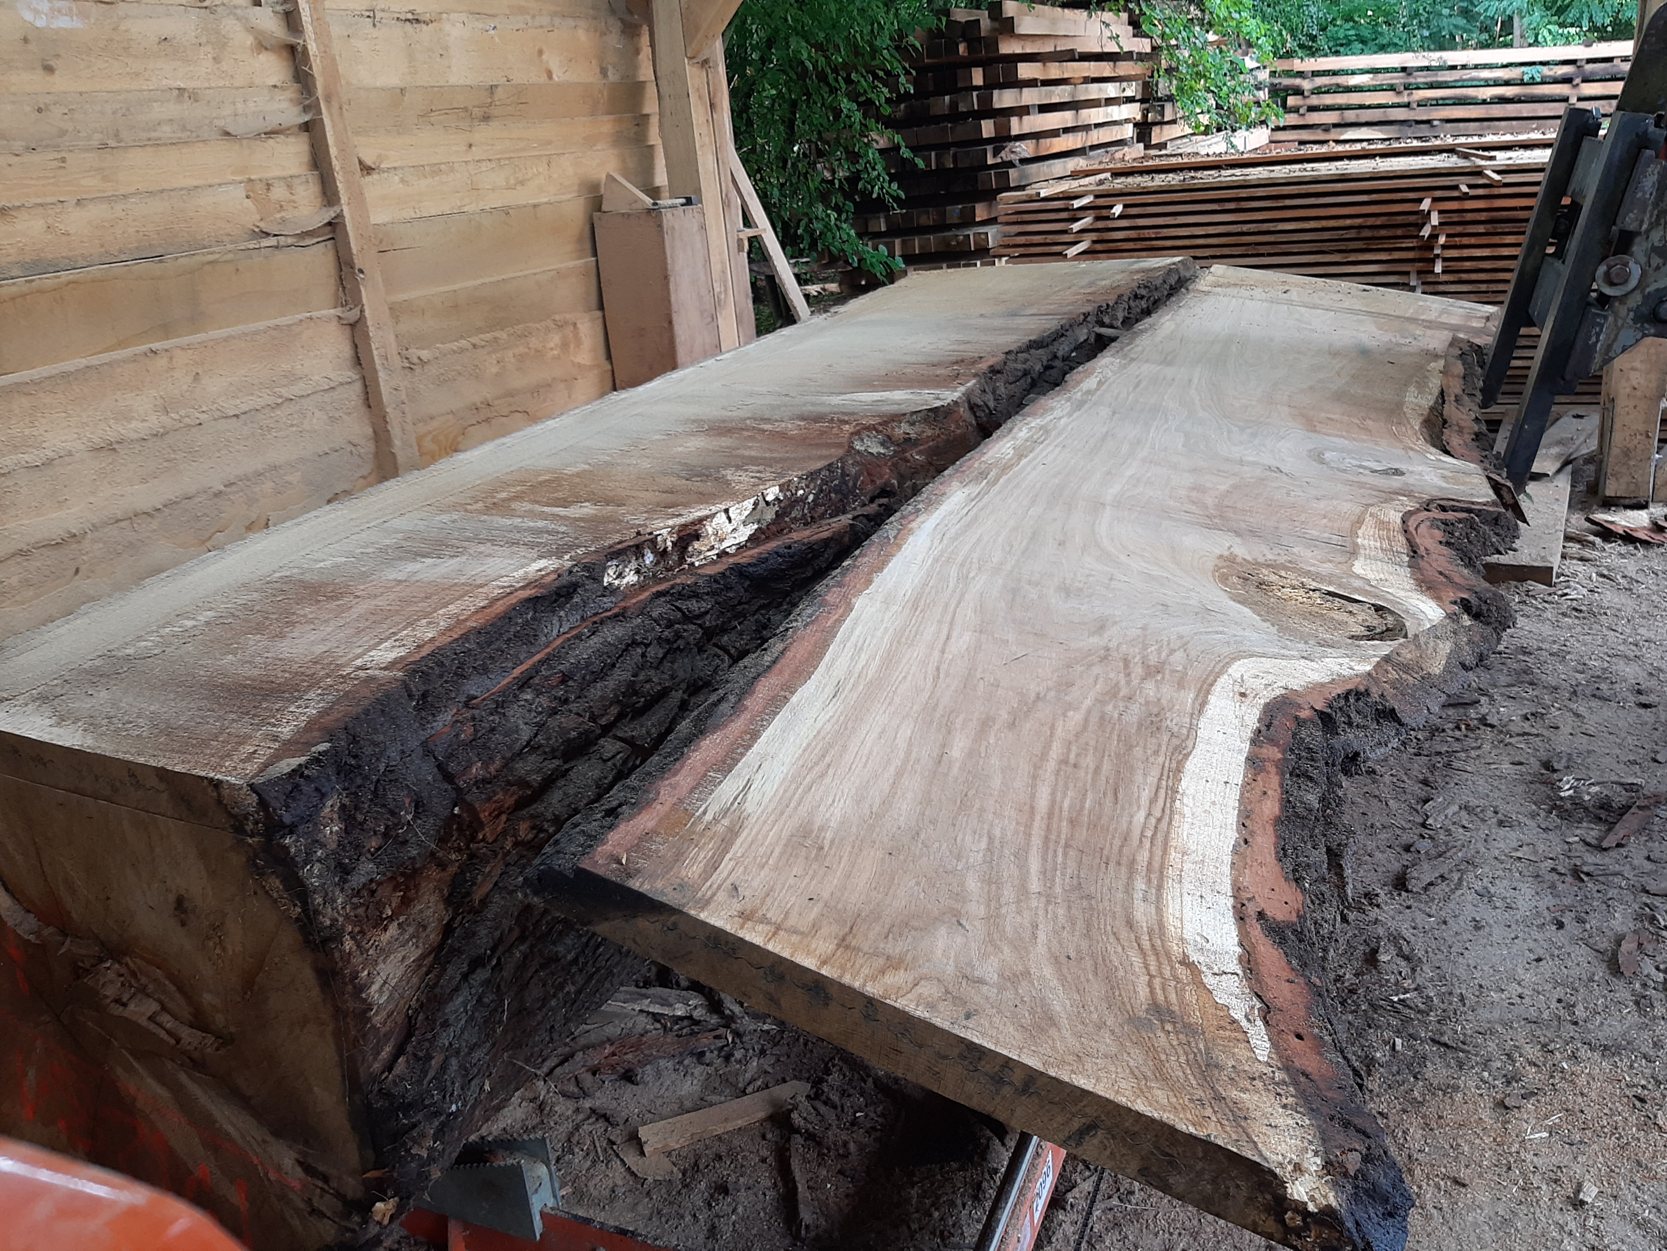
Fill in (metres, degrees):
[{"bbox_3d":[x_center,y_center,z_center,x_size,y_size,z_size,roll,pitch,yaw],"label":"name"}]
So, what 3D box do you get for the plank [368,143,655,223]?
[{"bbox_3d":[-1.071,-1.576,4.616,0.035,0.165,1.632,6,24,27],"label":"plank"}]

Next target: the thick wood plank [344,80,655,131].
[{"bbox_3d":[-1.091,-1.812,4.528,0.035,0.130,1.638,6,24,27],"label":"thick wood plank"}]

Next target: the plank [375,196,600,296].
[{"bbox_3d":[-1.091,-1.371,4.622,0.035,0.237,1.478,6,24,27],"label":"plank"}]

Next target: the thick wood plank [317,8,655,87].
[{"bbox_3d":[-1.097,-1.980,4.481,0.035,0.232,1.677,6,24,27],"label":"thick wood plank"}]

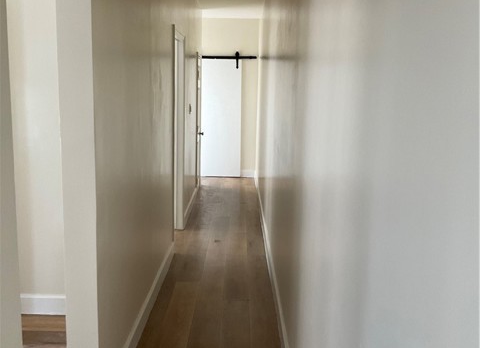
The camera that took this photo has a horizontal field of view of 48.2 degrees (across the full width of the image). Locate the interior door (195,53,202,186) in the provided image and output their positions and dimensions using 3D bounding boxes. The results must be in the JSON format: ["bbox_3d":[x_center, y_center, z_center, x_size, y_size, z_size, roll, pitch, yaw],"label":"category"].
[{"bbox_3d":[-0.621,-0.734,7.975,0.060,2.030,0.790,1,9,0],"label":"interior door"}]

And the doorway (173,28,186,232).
[{"bbox_3d":[-0.664,-0.341,5.343,0.140,2.090,0.950,1,9,0],"label":"doorway"}]

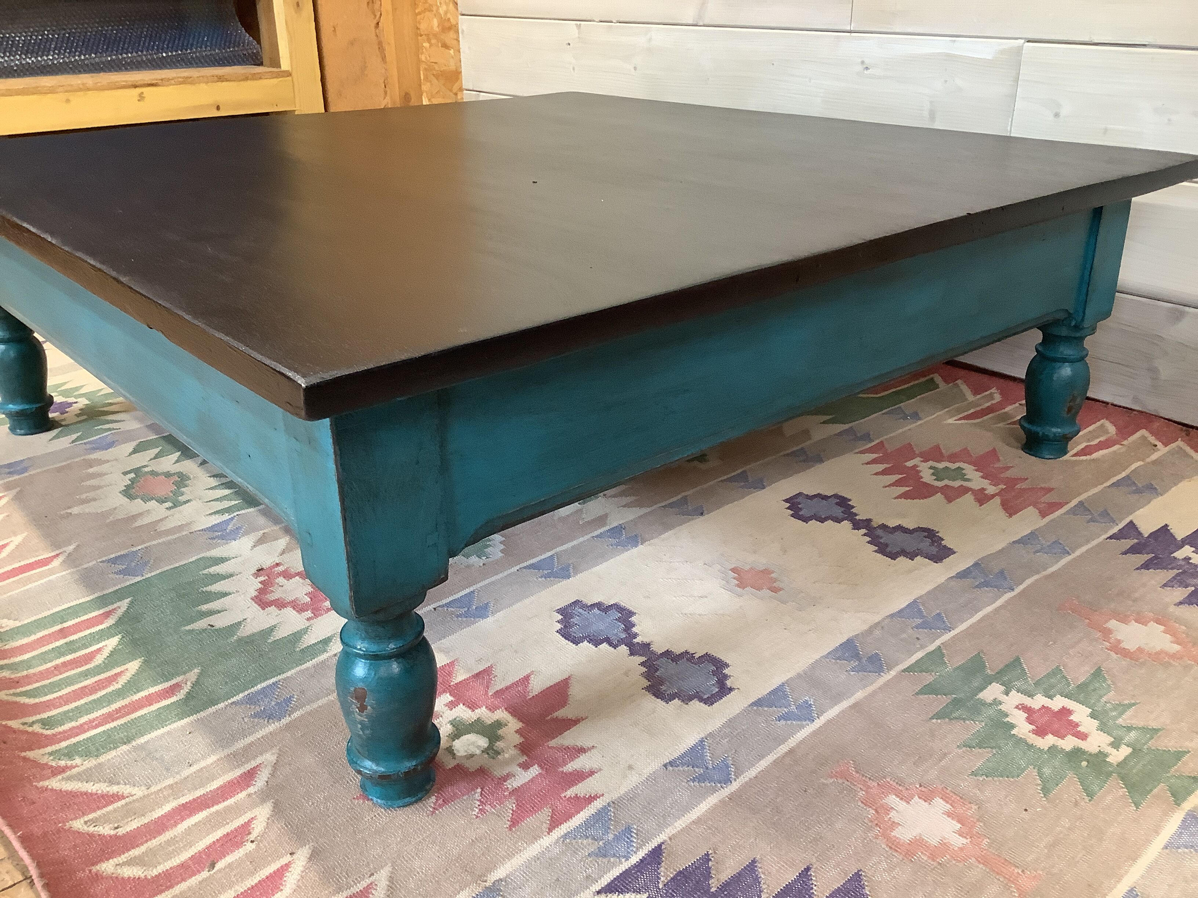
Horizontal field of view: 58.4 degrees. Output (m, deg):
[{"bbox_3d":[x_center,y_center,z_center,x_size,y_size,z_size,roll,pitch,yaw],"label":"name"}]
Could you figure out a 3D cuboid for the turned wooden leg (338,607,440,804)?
[{"bbox_3d":[-0.188,0.219,0.959,0.088,0.203,0.088,0,24,0],"label":"turned wooden leg"}]

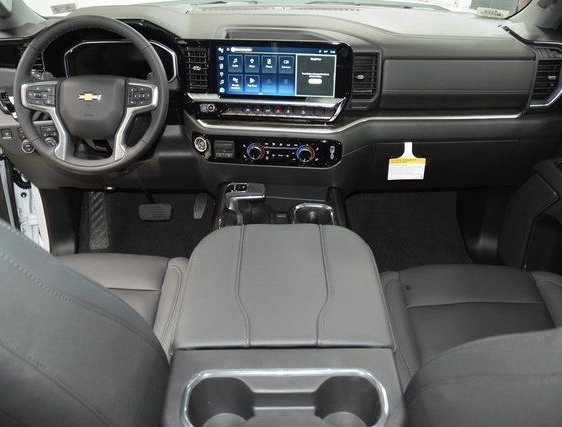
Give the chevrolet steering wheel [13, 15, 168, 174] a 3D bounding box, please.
[{"bbox_3d":[-0.465,-0.290,1.197,0.385,0.385,0.100,0,3,1],"label":"chevrolet steering wheel"}]

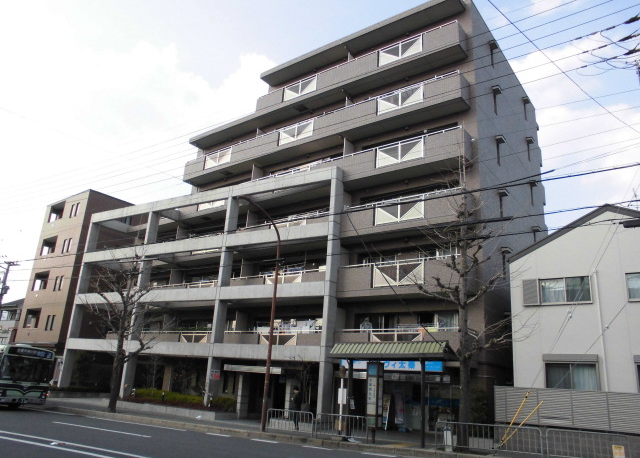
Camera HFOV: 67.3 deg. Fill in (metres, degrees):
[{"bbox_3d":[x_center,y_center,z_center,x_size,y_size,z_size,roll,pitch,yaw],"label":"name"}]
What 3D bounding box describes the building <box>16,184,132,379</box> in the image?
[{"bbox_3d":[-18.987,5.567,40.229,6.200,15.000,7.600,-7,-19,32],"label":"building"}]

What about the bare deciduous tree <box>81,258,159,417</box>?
[{"bbox_3d":[-9.820,5.293,24.439,3.500,7.600,3.300,-7,-19,32],"label":"bare deciduous tree"}]

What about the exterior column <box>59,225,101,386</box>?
[{"bbox_3d":[-16.804,4.889,33.806,0.260,12.050,0.720,-7,-19,31],"label":"exterior column"}]

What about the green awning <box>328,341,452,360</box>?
[{"bbox_3d":[2.591,4.328,17.126,4.200,0.650,1.850,-6,-19,30],"label":"green awning"}]

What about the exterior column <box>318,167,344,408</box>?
[{"bbox_3d":[0.528,2.797,23.233,0.270,12.050,0.720,-7,-19,31],"label":"exterior column"}]

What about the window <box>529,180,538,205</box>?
[{"bbox_3d":[13.120,-2.241,29.542,0.280,1.400,0.550,-9,-21,36],"label":"window"}]

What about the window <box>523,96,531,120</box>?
[{"bbox_3d":[13.342,-7.848,31.057,0.280,1.400,0.550,-9,-21,36],"label":"window"}]

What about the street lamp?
[{"bbox_3d":[-2.578,3.087,17.673,0.350,8.360,2.810,-7,-19,32],"label":"street lamp"}]

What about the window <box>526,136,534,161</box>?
[{"bbox_3d":[13.335,-5.098,30.453,0.280,1.400,0.550,-9,-21,36],"label":"window"}]

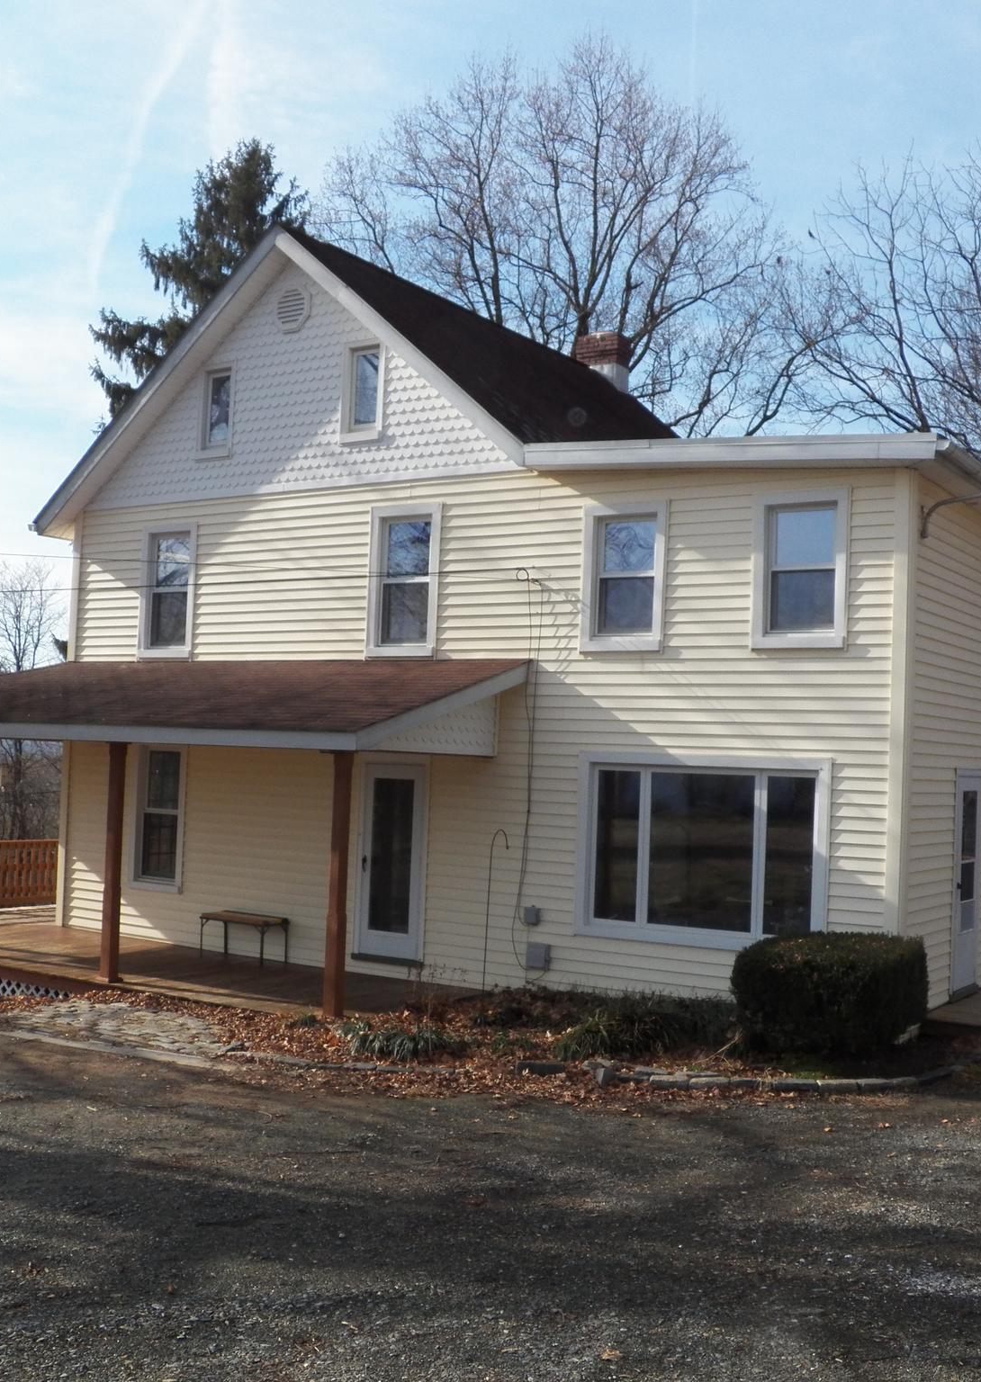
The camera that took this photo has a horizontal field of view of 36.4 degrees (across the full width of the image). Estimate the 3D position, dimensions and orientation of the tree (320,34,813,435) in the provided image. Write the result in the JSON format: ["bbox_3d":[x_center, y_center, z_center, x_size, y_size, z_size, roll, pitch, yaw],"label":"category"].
[{"bbox_3d":[1.505,-4.997,32.551,11.300,19.137,11.300,0,-3,33],"label":"tree"}]

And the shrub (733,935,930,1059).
[{"bbox_3d":[2.749,2.469,12.131,1.330,0.870,1.100,0,-3,33],"label":"shrub"}]

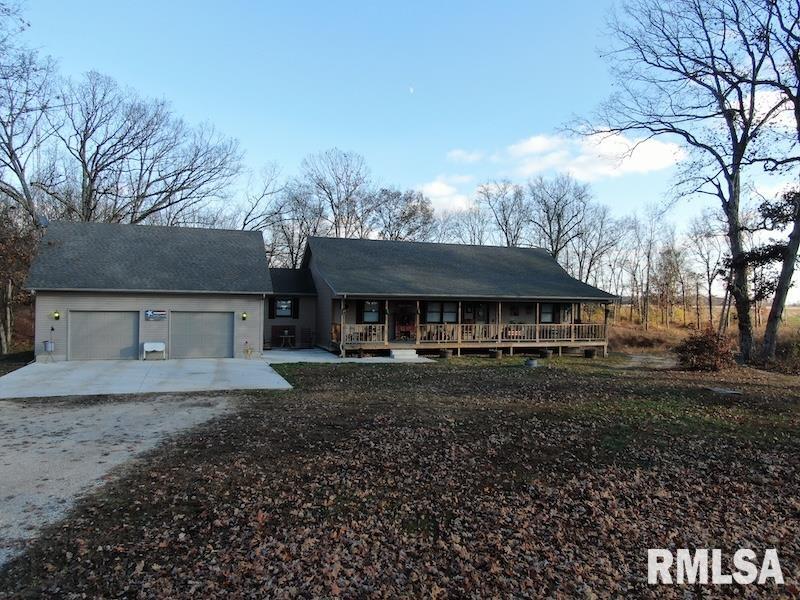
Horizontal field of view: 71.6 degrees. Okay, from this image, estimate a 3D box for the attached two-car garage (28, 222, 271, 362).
[{"bbox_3d":[-12.158,-0.560,28.863,10.020,6.500,8.750,1,0,-18],"label":"attached two-car garage"}]

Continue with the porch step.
[{"bbox_3d":[0.245,2.566,26.220,1.280,0.420,0.650,1,0,-18],"label":"porch step"}]

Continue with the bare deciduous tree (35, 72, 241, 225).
[{"bbox_3d":[-19.510,-7.058,40.925,15.226,19.518,15.226,1,0,0],"label":"bare deciduous tree"}]

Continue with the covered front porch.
[{"bbox_3d":[3.934,1.418,29.005,14.950,2.900,2.650,1,0,-18],"label":"covered front porch"}]

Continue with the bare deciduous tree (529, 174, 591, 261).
[{"bbox_3d":[13.835,-3.978,48.945,5.477,14.217,5.477,1,0,0],"label":"bare deciduous tree"}]

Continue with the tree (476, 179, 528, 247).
[{"bbox_3d":[9.713,-4.247,52.943,4.968,14.726,4.968,1,0,0],"label":"tree"}]

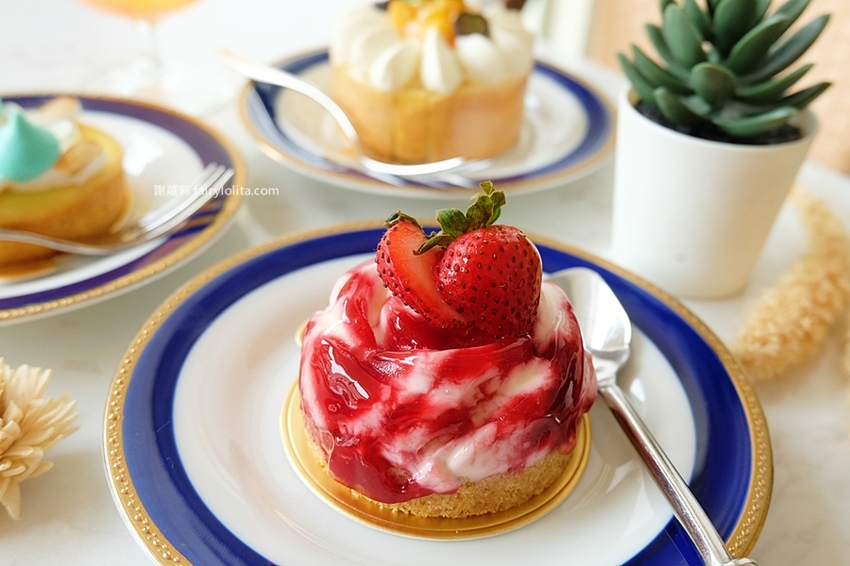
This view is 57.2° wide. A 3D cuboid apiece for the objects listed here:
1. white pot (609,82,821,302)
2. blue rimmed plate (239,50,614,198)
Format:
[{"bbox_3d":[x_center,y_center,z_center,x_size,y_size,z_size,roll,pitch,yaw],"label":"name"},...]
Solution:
[{"bbox_3d":[0.103,-0.036,0.299,0.071,0.063,0.071,2,34,-1],"label":"white pot"},{"bbox_3d":[0.000,-0.081,0.396,0.184,0.019,0.184,2,34,-1],"label":"blue rimmed plate"}]

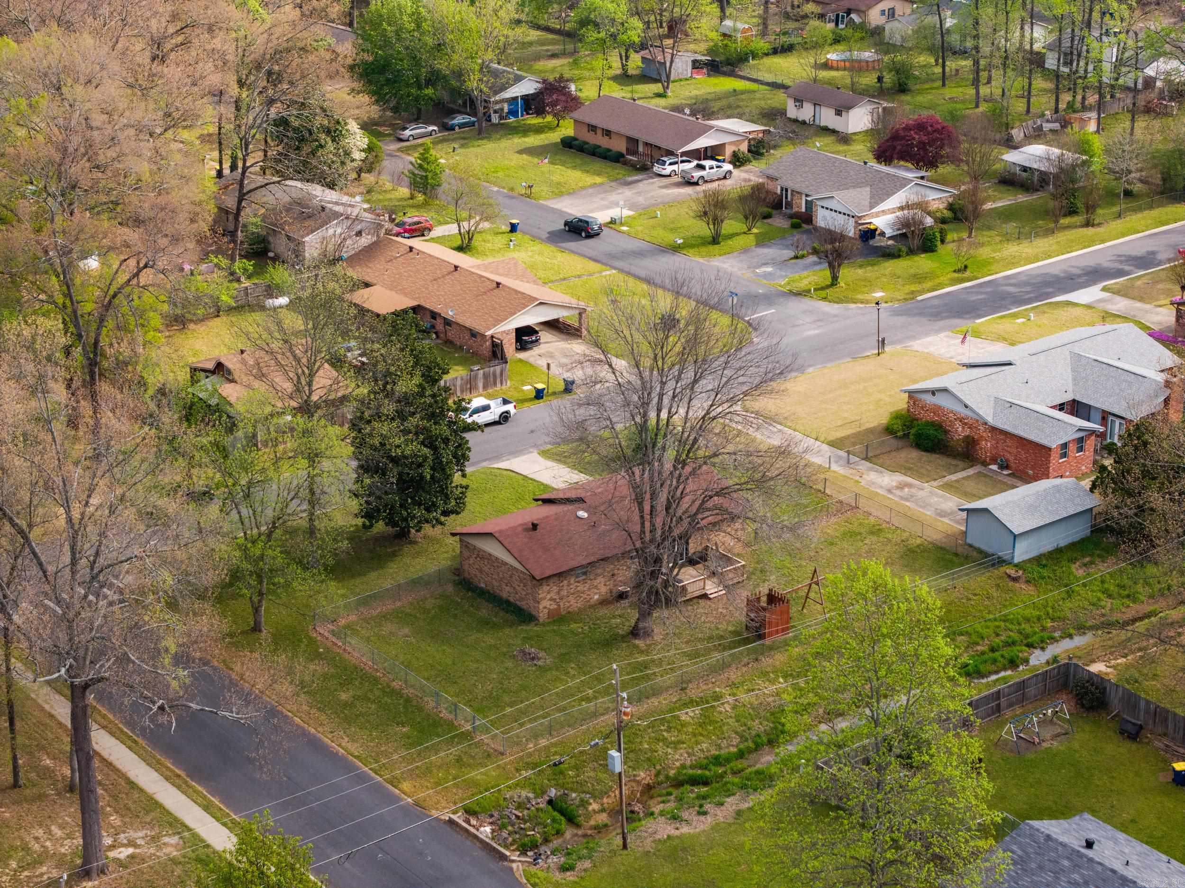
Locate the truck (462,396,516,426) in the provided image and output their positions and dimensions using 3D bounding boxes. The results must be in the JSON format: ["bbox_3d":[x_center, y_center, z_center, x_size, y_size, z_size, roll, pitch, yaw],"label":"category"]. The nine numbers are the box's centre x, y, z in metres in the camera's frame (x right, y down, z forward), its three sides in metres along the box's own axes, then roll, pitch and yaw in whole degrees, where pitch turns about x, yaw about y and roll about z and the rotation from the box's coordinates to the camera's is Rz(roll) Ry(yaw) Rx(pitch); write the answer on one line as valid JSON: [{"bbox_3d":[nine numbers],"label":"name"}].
[{"bbox_3d":[-8.808,-2.287,184.966,5.880,1.920,2.050,-16,27,-33],"label":"truck"}]

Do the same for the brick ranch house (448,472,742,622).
[{"bbox_3d":[0.280,5.117,148.636,16.611,4.850,10.800,-16,26,-35],"label":"brick ranch house"}]

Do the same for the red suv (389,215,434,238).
[{"bbox_3d":[-17.516,-21.067,232.030,4.500,1.620,1.830,-16,25,-32],"label":"red suv"}]

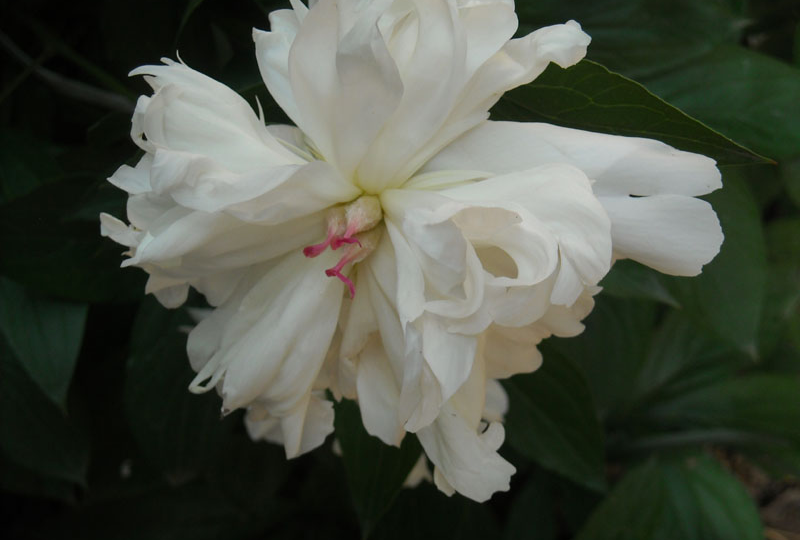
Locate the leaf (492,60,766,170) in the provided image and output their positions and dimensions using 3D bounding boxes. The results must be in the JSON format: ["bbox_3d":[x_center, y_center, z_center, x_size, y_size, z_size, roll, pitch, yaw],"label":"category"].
[{"bbox_3d":[0.060,-0.041,0.482,0.082,0.013,0.035,6,57,7],"label":"leaf"}]

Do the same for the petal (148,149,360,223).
[{"bbox_3d":[-0.036,-0.021,0.438,0.054,0.018,0.022,-3,18,1],"label":"petal"}]

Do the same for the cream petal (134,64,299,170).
[{"bbox_3d":[-0.047,-0.039,0.447,0.045,0.020,0.020,27,12,8],"label":"cream petal"}]

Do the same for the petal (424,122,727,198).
[{"bbox_3d":[0.044,-0.029,0.457,0.077,0.020,0.015,6,9,1],"label":"petal"}]

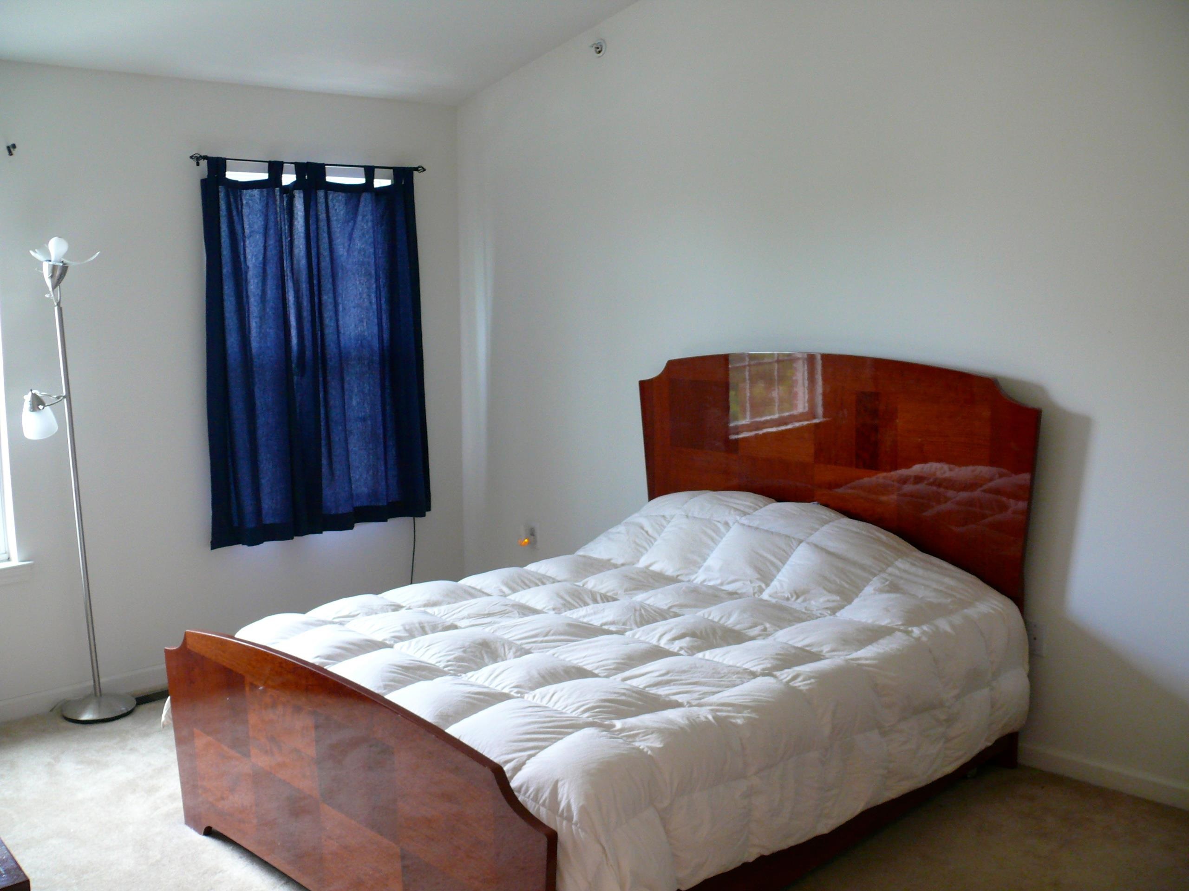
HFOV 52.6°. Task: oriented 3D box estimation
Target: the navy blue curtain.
[{"bbox_3d":[-1.188,-0.413,5.199,1.103,1.583,0.090,-8,11,-43],"label":"navy blue curtain"}]

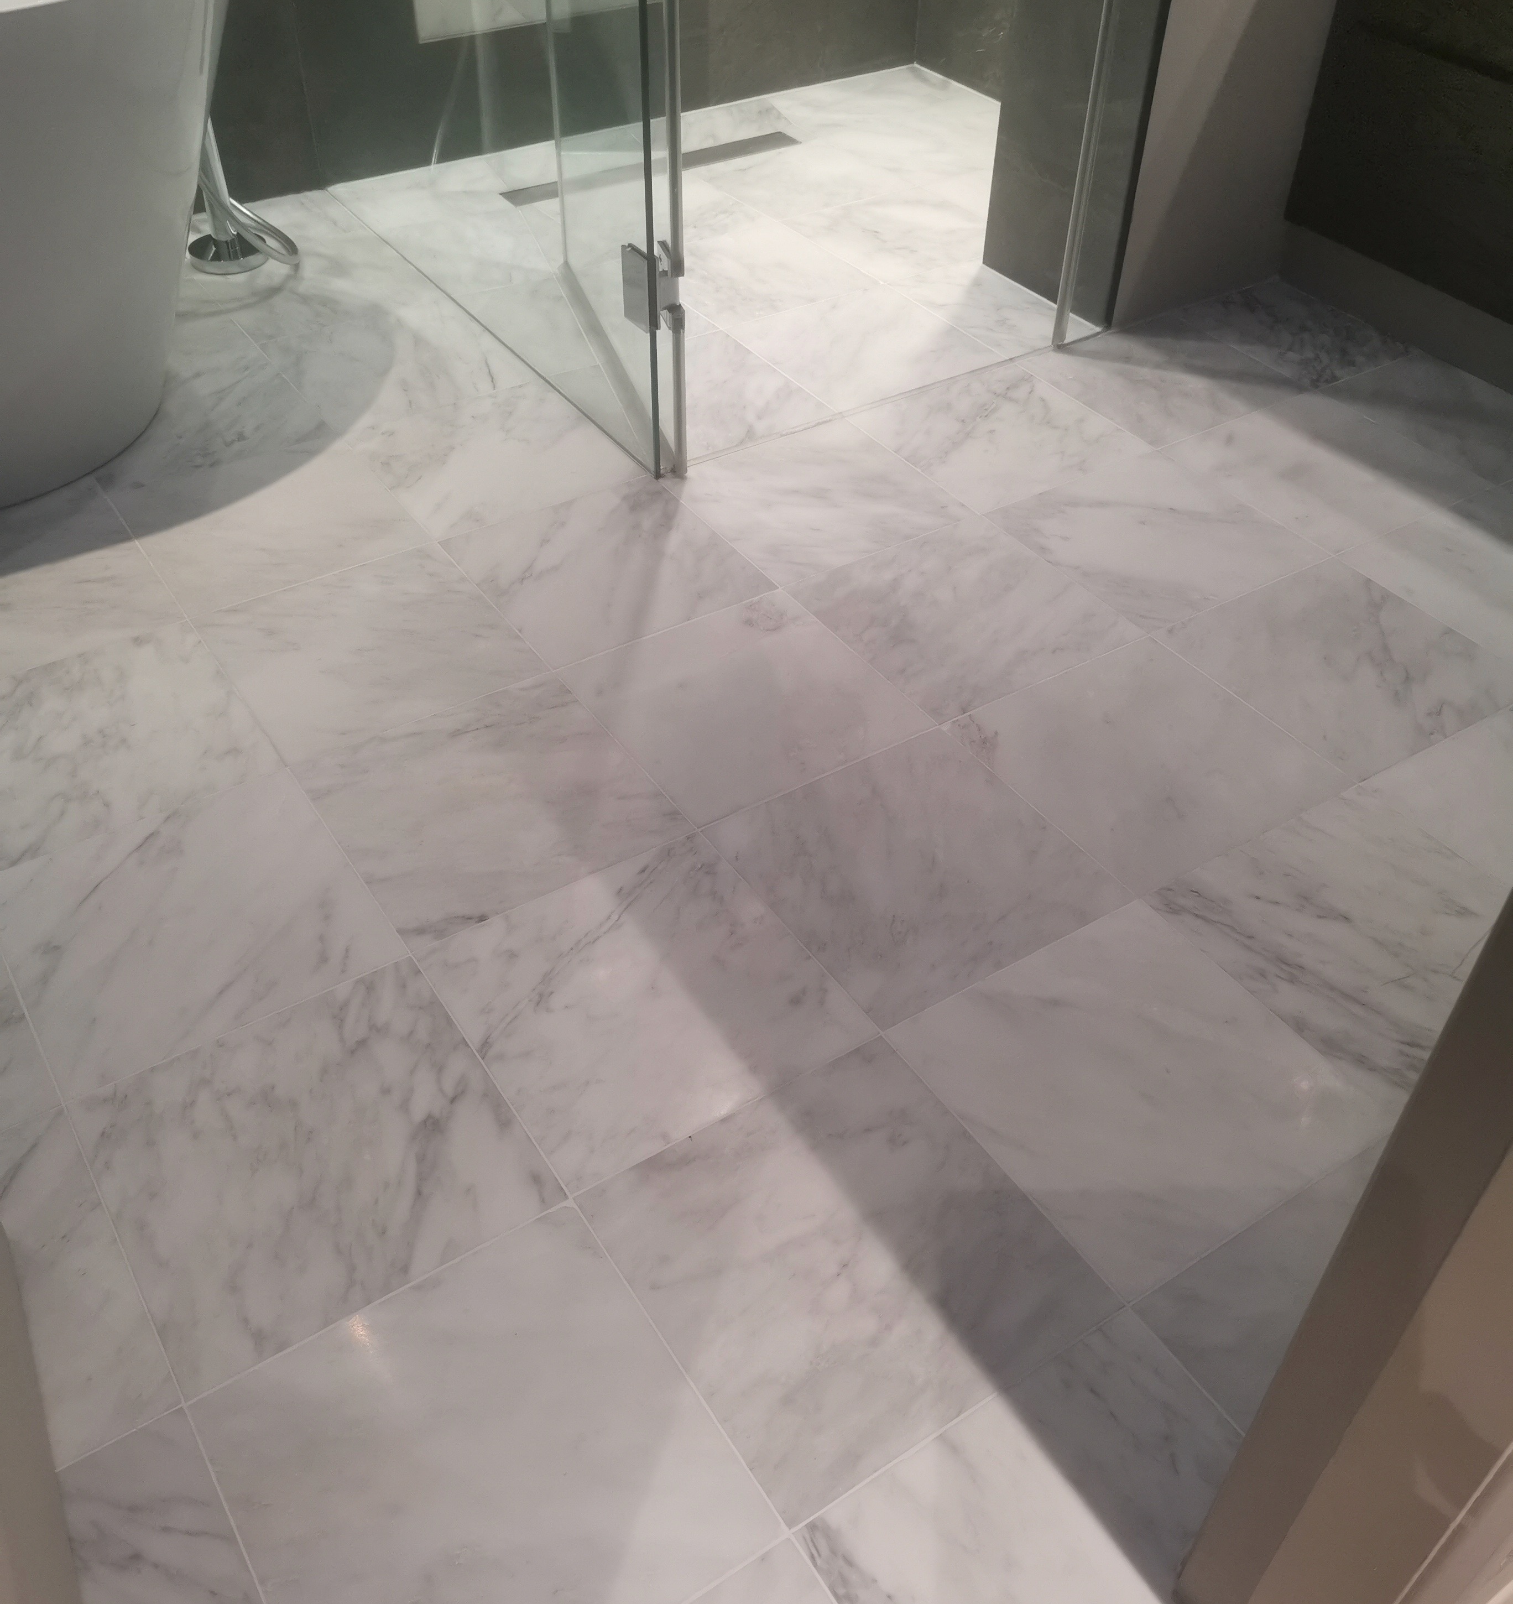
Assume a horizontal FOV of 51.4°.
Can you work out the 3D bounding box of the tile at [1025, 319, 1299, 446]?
[{"bbox_3d":[0.586,-0.610,2.273,0.303,0.012,0.303,-23,47,-24],"label":"tile"}]

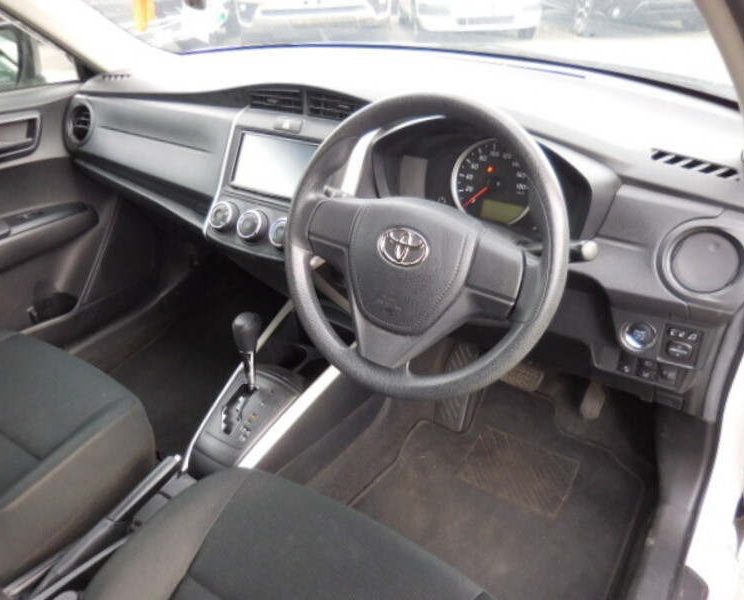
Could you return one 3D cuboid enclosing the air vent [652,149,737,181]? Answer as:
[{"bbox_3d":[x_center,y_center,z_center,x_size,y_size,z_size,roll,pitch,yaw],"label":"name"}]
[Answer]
[{"bbox_3d":[0.440,-0.185,0.787,0.113,0.016,0.034,22,49,29],"label":"air vent"}]

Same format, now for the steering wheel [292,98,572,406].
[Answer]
[{"bbox_3d":[0.061,-0.063,0.732,0.371,0.371,0.100,18,12,26],"label":"steering wheel"}]

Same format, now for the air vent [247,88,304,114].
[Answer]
[{"bbox_3d":[-0.163,-0.356,1.022,0.118,0.043,0.035,18,22,26],"label":"air vent"}]

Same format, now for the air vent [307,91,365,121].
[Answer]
[{"bbox_3d":[-0.052,-0.323,0.966,0.118,0.043,0.035,18,22,26],"label":"air vent"}]

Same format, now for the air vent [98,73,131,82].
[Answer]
[{"bbox_3d":[-0.587,-0.513,1.318,0.105,0.016,0.034,14,46,23],"label":"air vent"}]

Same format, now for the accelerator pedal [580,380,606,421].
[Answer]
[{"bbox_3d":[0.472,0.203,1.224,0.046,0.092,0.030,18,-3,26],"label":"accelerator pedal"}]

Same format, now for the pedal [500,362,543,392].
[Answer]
[{"bbox_3d":[0.312,0.161,1.239,0.105,0.060,0.030,18,-3,26],"label":"pedal"}]

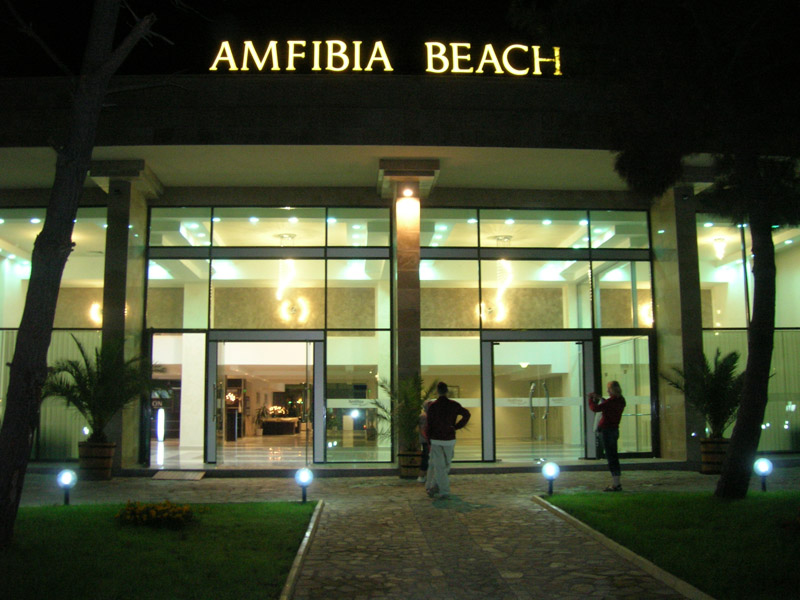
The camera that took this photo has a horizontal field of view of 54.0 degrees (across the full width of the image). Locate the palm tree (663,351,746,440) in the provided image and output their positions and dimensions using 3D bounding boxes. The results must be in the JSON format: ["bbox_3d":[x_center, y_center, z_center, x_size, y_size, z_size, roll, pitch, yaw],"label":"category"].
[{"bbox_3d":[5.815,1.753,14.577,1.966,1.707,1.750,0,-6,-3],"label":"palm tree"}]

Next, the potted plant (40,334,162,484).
[{"bbox_3d":[-5.230,1.850,13.742,2.102,2.498,1.800,0,-7,-2],"label":"potted plant"}]

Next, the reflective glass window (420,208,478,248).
[{"bbox_3d":[1.011,-1.458,15.953,1.192,0.816,0.100,0,-7,-2],"label":"reflective glass window"}]

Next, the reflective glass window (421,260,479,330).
[{"bbox_3d":[1.001,-0.109,15.791,1.200,1.428,0.100,0,-7,-2],"label":"reflective glass window"}]

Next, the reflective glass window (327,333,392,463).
[{"bbox_3d":[-0.805,1.894,15.425,1.274,2.572,0.080,0,-6,-3],"label":"reflective glass window"}]

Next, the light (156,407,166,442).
[{"bbox_3d":[-6.873,3.605,22.623,0.230,0.953,0.230,0,-7,-3],"label":"light"}]

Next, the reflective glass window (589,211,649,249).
[{"bbox_3d":[4.489,-1.440,16.106,1.274,0.802,0.080,0,-6,-3],"label":"reflective glass window"}]

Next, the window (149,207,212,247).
[{"bbox_3d":[-4.351,-1.447,15.575,1.250,0.826,0.080,0,-6,-3],"label":"window"}]

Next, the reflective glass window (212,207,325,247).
[{"bbox_3d":[-2.614,-1.457,15.680,2.236,0.831,0.080,0,-6,-3],"label":"reflective glass window"}]

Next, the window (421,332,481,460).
[{"bbox_3d":[0.988,1.898,15.533,1.252,2.571,0.080,0,-6,-3],"label":"window"}]

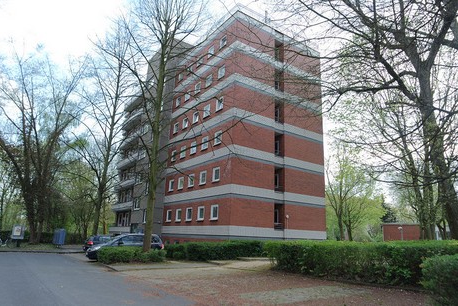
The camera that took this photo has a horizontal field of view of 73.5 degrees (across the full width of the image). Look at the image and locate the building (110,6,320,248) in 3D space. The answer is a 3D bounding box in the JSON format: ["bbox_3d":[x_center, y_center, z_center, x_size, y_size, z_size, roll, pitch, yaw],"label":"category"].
[{"bbox_3d":[-3.461,-0.565,35.856,11.220,22.110,26.320,12,-18,-33],"label":"building"}]

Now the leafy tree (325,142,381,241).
[{"bbox_3d":[12.071,4.762,31.678,5.800,10.970,5.800,12,-18,-33],"label":"leafy tree"}]

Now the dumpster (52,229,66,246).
[{"bbox_3d":[-12.880,6.519,23.303,0.940,1.370,0.840,12,-18,-33],"label":"dumpster"}]

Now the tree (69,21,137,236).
[{"bbox_3d":[-10.505,-2.524,27.707,5.800,21.980,5.800,12,-18,-33],"label":"tree"}]

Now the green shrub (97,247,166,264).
[{"bbox_3d":[-5.267,5.501,16.577,3.450,0.830,1.150,12,-18,-33],"label":"green shrub"}]

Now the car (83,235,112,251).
[{"bbox_3d":[-8.260,6.860,22.632,4.150,1.440,1.750,12,-18,-33],"label":"car"}]

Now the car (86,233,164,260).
[{"bbox_3d":[-5.963,5.539,17.955,4.250,1.530,1.760,12,-18,-33],"label":"car"}]

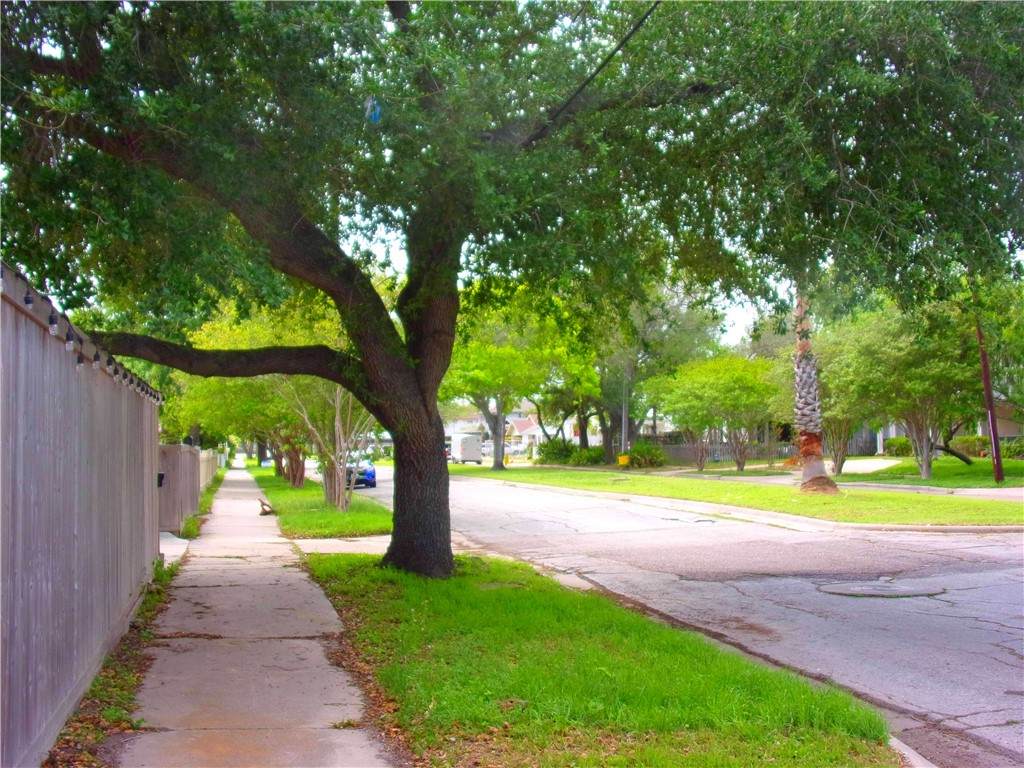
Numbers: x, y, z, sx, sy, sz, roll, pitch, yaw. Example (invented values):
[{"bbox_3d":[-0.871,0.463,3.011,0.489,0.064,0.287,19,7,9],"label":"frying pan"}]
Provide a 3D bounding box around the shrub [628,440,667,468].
[{"bbox_3d":[7.734,4.017,65.989,2.141,1.493,1.900,-1,-3,7],"label":"shrub"}]

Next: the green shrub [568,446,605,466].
[{"bbox_3d":[4.704,4.588,73.032,2.247,1.248,2.000,-1,-3,4],"label":"green shrub"}]

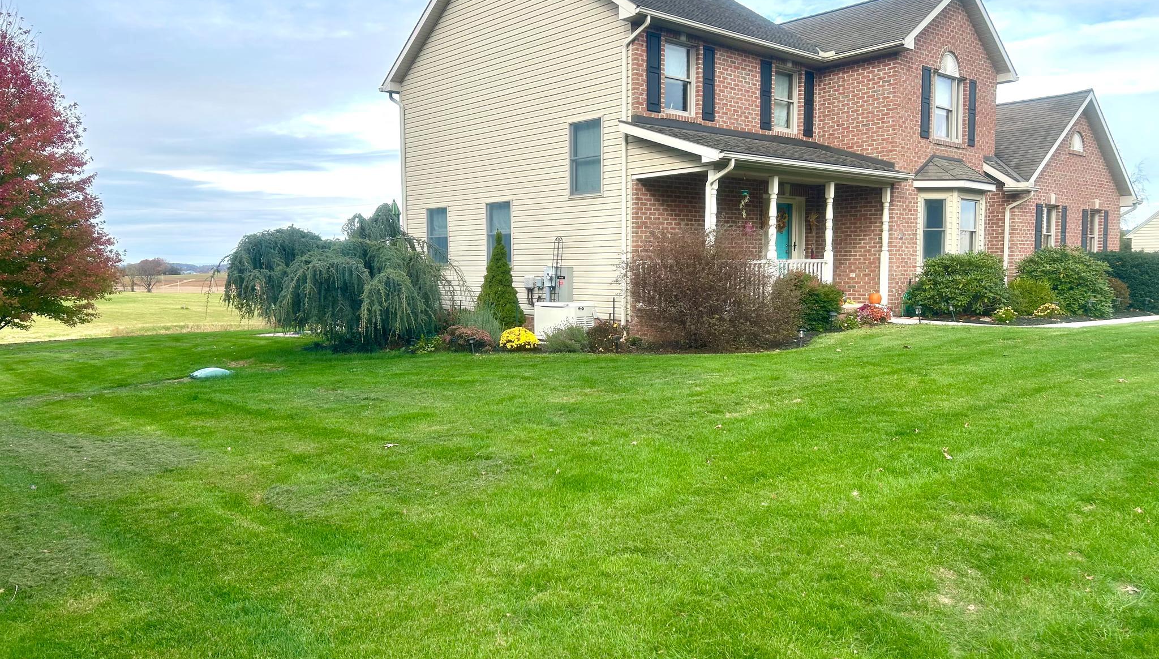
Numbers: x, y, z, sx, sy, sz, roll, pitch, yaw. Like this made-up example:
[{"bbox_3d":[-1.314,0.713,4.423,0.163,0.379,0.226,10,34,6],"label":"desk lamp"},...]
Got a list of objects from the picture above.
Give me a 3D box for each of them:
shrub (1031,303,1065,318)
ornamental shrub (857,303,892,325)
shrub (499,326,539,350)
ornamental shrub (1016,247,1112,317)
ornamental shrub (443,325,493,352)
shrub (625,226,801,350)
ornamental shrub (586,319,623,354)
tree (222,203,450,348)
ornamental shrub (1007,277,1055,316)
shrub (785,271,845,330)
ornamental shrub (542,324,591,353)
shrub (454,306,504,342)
[{"bbox_3d":[9.591,-0.392,17.800,0.664,0.307,0.620,2,5,28],"label":"shrub"},{"bbox_3d":[5.793,-0.312,17.164,0.687,0.424,0.586,1,5,19],"label":"ornamental shrub"},{"bbox_3d":[-1.028,0.146,14.749,0.670,0.398,0.660,-1,4,-4],"label":"shrub"},{"bbox_3d":[10.777,-1.059,19.385,1.969,1.514,1.817,2,5,29],"label":"ornamental shrub"},{"bbox_3d":[-1.919,0.148,14.943,0.858,0.475,0.788,-1,4,-7],"label":"ornamental shrub"},{"bbox_3d":[2.076,-0.654,13.529,2.625,1.888,2.221,0,4,9],"label":"shrub"},{"bbox_3d":[0.418,0.093,14.349,0.594,0.527,0.580,0,4,2],"label":"ornamental shrub"},{"bbox_3d":[-4.729,-1.092,16.897,4.280,2.712,3.500,-2,4,-16],"label":"tree"},{"bbox_3d":[9.687,-0.708,18.700,1.000,0.820,0.950,2,5,27],"label":"ornamental shrub"},{"bbox_3d":[4.181,-0.501,15.549,1.030,1.040,0.989,0,4,15],"label":"shrub"},{"bbox_3d":[-0.211,0.126,14.499,0.775,0.446,0.720,0,4,-1],"label":"ornamental shrub"},{"bbox_3d":[-1.844,-0.095,15.902,0.866,0.717,0.800,-1,4,-7],"label":"shrub"}]

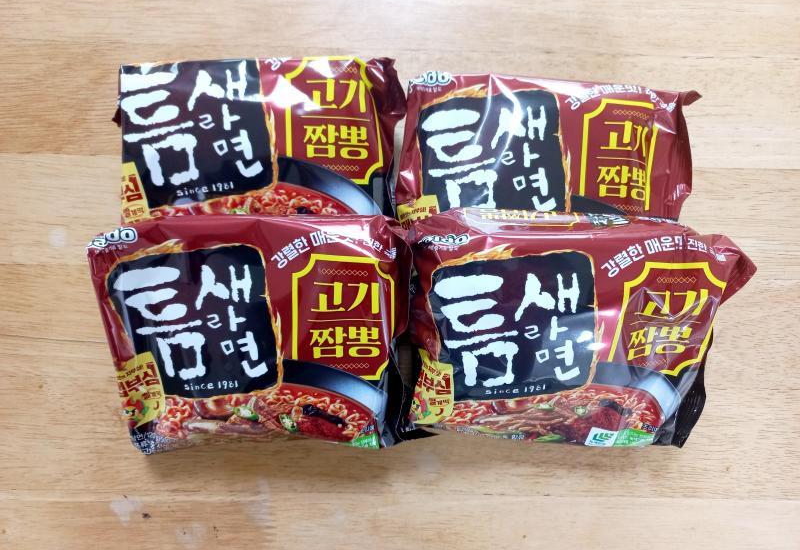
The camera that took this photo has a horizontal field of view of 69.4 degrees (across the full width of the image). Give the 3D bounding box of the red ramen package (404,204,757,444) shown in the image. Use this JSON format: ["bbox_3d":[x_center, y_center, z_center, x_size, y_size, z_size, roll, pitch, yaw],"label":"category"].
[{"bbox_3d":[0.080,0.025,0.286,0.154,0.041,0.110,-2,110,-3],"label":"red ramen package"}]

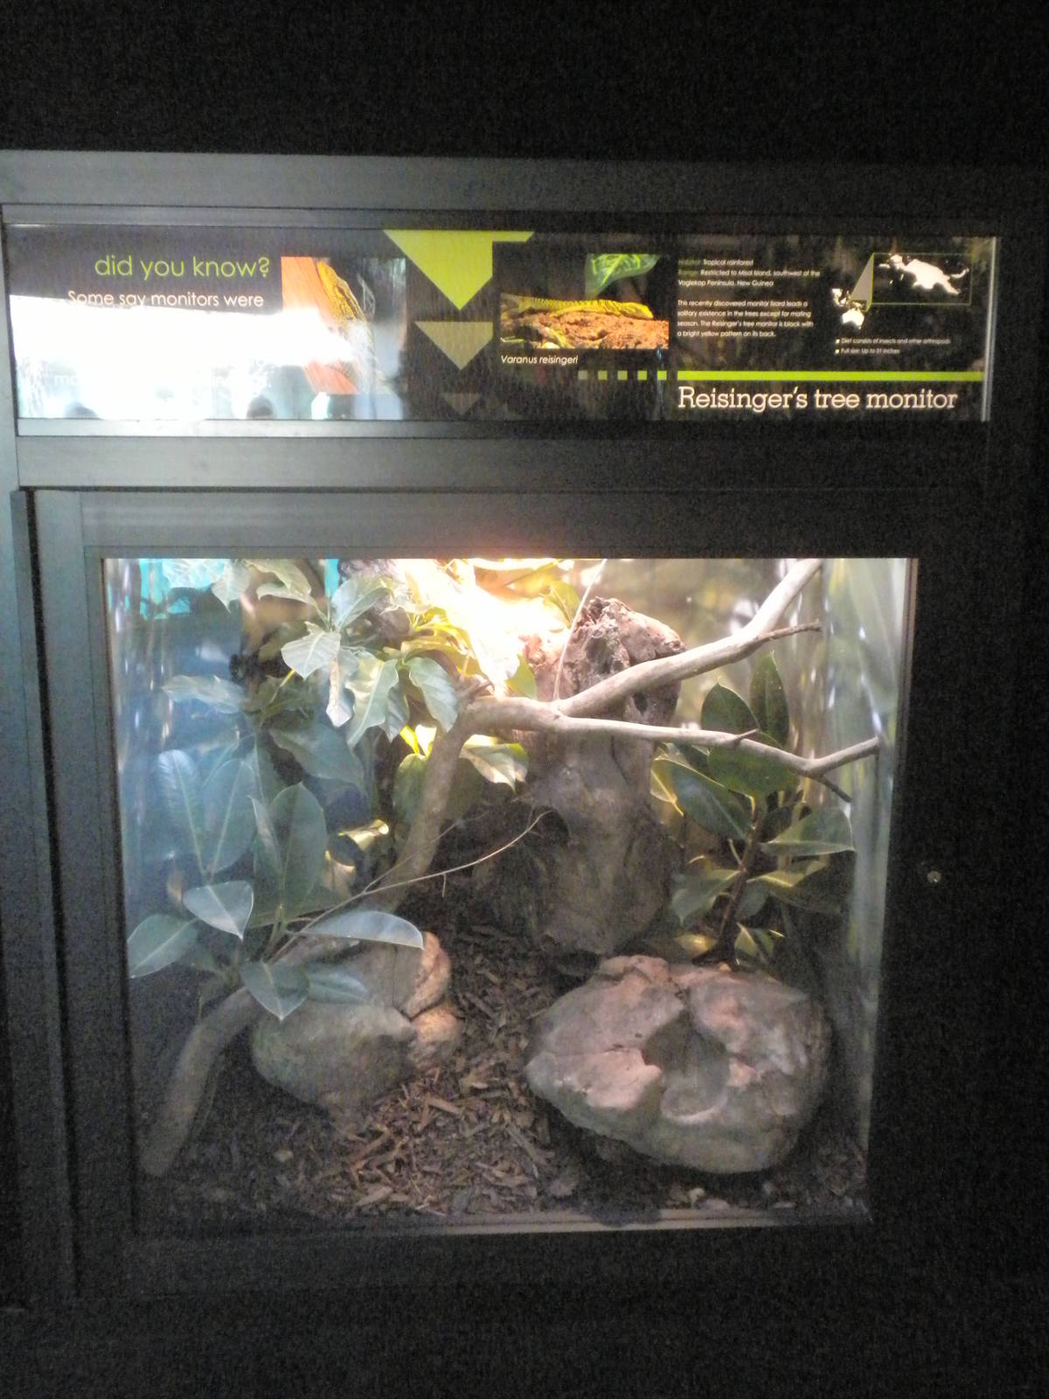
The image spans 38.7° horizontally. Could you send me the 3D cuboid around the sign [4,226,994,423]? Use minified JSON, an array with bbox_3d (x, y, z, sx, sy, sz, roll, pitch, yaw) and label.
[{"bbox_3d":[-0.017,-0.377,1.515,0.986,0.184,0.020,0,12,-2],"label":"sign"}]

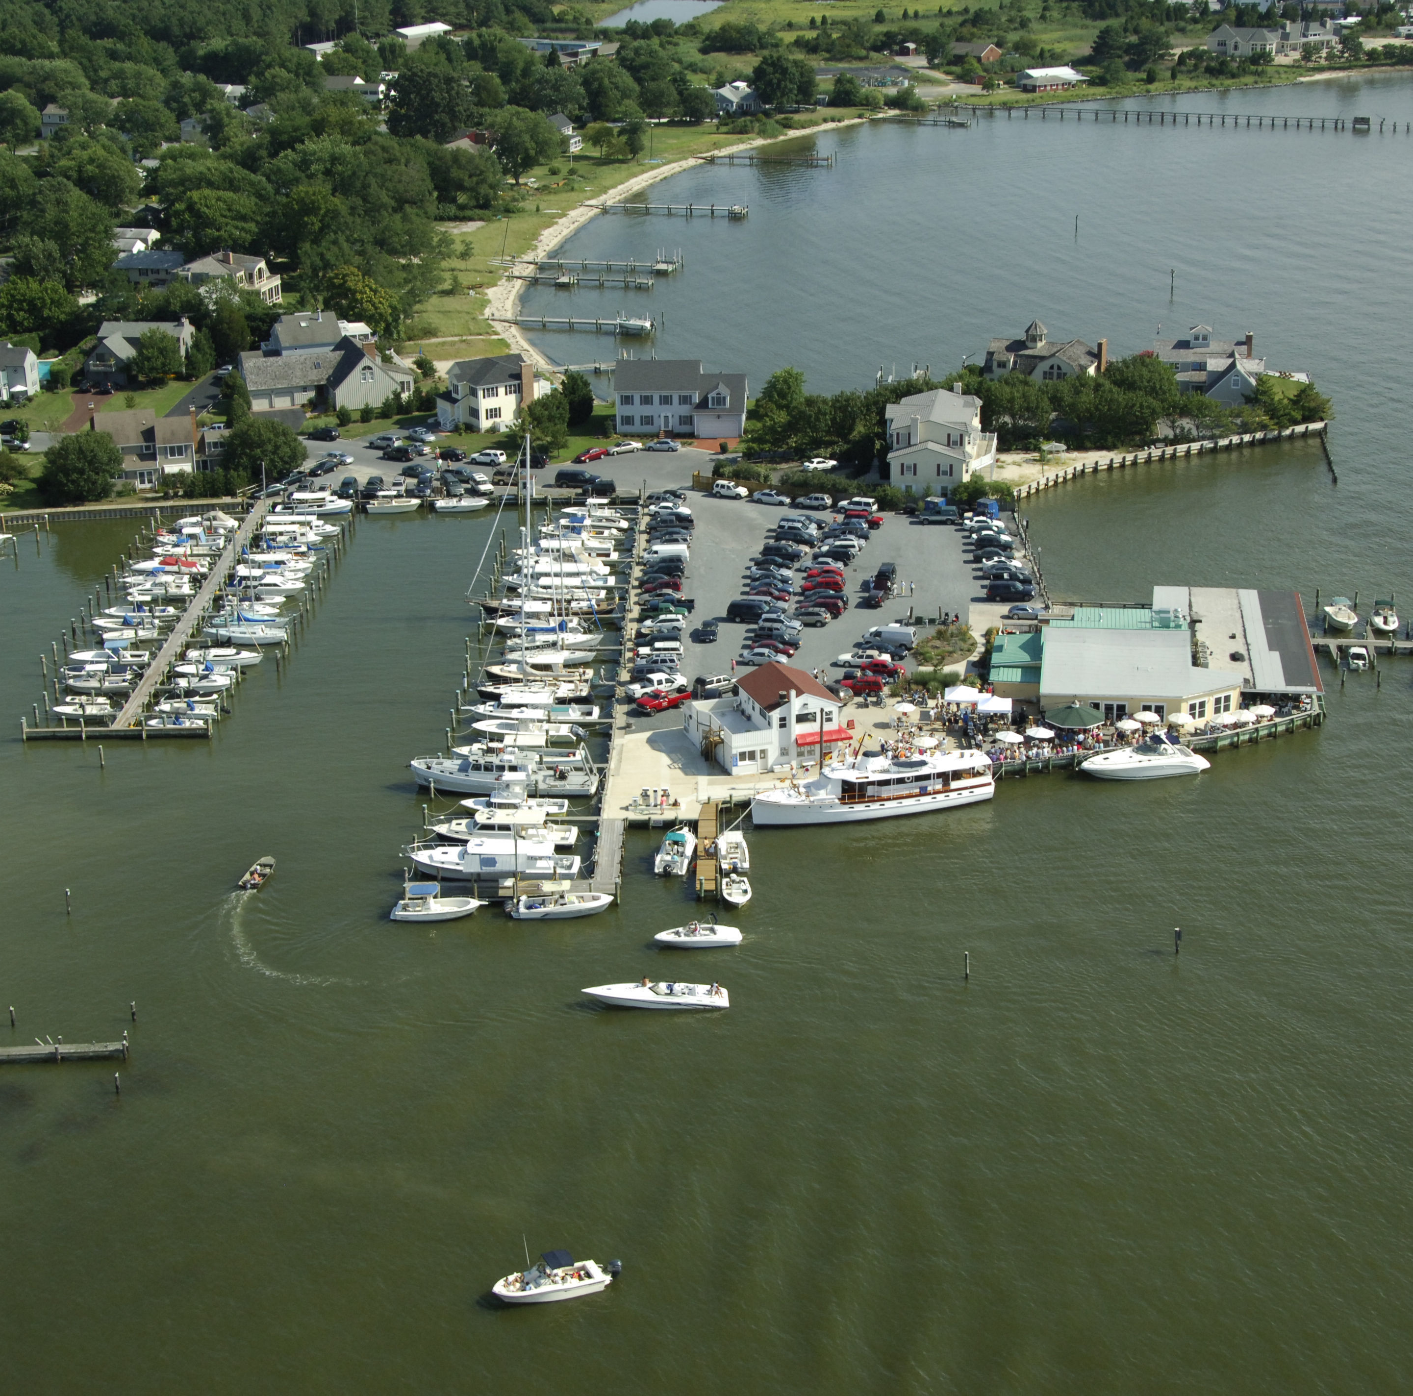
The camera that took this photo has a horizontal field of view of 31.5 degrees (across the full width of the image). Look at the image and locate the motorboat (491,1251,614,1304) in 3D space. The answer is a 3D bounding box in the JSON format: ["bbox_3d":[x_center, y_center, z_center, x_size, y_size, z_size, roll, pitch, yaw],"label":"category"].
[{"bbox_3d":[-8.979,33.236,144.892,7.100,2.200,2.450,-7,20,-17],"label":"motorboat"}]

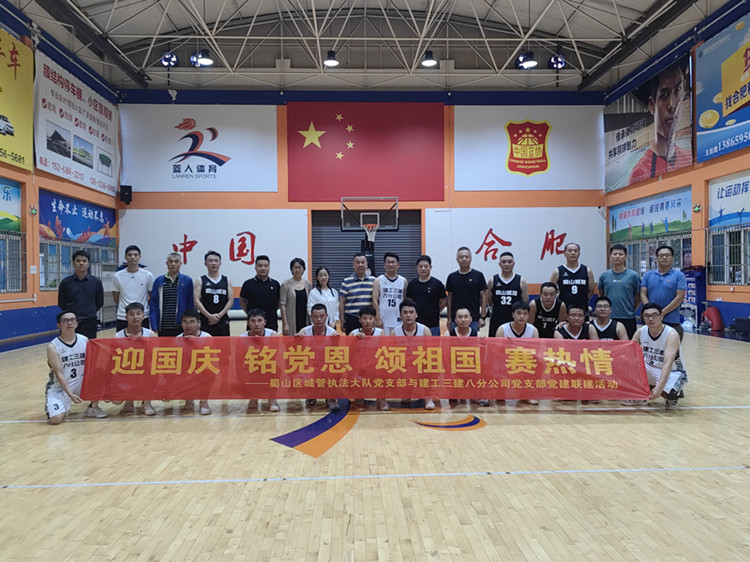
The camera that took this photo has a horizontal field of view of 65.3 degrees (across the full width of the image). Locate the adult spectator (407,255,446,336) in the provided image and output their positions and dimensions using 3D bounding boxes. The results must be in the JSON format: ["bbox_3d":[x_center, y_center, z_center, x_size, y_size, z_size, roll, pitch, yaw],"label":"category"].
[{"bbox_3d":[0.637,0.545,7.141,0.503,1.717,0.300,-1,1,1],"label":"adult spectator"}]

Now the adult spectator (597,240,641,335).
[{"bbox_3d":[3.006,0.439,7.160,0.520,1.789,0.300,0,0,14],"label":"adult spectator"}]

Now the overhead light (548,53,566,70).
[{"bbox_3d":[6.702,-8.070,21.500,0.600,0.600,0.400,-1,0,-3],"label":"overhead light"}]

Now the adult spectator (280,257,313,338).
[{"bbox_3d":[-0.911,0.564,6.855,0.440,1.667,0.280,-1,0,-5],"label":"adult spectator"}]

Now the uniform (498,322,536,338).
[{"bbox_3d":[1.566,0.767,6.450,0.420,0.560,0.280,-1,0,0],"label":"uniform"}]

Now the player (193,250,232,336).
[{"bbox_3d":[-1.895,0.513,6.898,0.510,1.737,0.310,-1,0,-9],"label":"player"}]

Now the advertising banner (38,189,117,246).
[{"bbox_3d":[-8.846,-1.802,17.788,0.050,1.276,5.003,-1,1,-2],"label":"advertising banner"}]

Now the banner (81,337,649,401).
[{"bbox_3d":[-0.106,0.923,6.170,6.000,0.670,0.080,-1,0,-3],"label":"banner"}]

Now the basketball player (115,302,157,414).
[{"bbox_3d":[-2.525,0.812,6.181,0.500,1.160,0.620,-1,0,-12],"label":"basketball player"}]

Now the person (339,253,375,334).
[{"bbox_3d":[-0.196,0.531,6.855,0.500,1.719,0.300,-1,0,-3],"label":"person"}]

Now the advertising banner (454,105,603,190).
[{"bbox_3d":[5.829,-5.013,22.091,5.670,3.180,0.060,-1,0,-3],"label":"advertising banner"}]

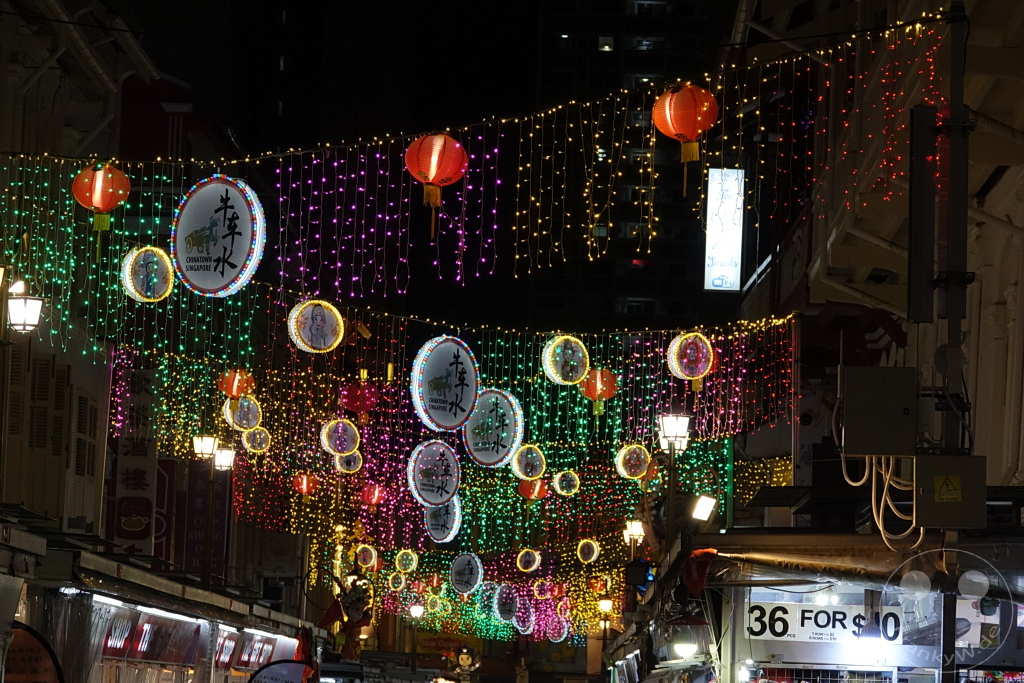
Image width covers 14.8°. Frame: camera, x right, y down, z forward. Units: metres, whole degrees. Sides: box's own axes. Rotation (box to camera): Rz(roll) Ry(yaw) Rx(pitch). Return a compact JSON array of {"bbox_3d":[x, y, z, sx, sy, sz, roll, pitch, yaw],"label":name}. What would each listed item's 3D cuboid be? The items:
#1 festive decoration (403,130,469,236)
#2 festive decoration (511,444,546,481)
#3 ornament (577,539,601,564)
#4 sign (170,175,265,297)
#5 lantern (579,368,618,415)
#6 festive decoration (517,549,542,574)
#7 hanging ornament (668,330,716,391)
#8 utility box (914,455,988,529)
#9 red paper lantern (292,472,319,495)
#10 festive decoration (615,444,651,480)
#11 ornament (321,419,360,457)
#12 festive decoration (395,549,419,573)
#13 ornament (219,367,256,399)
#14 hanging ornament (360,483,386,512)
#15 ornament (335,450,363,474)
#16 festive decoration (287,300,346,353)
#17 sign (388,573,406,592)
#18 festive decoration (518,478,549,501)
[{"bbox_3d":[-0.666,-1.368,34.900,0.556,0.940,0.556,0,-6,0],"label":"festive decoration"},{"bbox_3d":[0.203,1.487,48.600,0.430,0.430,0.120,5,-6,-30],"label":"festive decoration"},{"bbox_3d":[1.441,3.960,74.500,0.420,0.420,0.105,-4,-7,39],"label":"ornament"},{"bbox_3d":[-1.978,-0.710,26.600,0.820,0.820,0.110,-3,-7,41],"label":"sign"},{"bbox_3d":[1.094,0.626,50.000,0.500,0.600,0.500,0,-5,1],"label":"lantern"},{"bbox_3d":[0.451,5.821,105.000,0.600,0.600,0.170,-3,-6,31],"label":"festive decoration"},{"bbox_3d":[2.073,0.197,45.800,0.540,0.580,0.150,4,-7,-35],"label":"hanging ornament"},{"bbox_3d":[2.430,0.834,21.900,0.390,0.395,0.170,1,-5,3],"label":"utility box"},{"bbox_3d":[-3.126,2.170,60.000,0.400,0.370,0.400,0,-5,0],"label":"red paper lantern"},{"bbox_3d":[2.099,2.099,68.600,0.600,0.600,0.170,3,-6,-25],"label":"festive decoration"},{"bbox_3d":[-2.841,1.590,65.500,0.600,0.600,0.170,2,-6,-23],"label":"ornament"},{"bbox_3d":[-2.606,5.486,98.600,0.540,0.540,0.150,-4,-7,34],"label":"festive decoration"},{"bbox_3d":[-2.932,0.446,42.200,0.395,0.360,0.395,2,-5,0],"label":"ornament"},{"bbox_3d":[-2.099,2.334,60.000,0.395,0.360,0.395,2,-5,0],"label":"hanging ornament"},{"bbox_3d":[-2.721,1.997,65.800,0.430,0.430,0.120,4,-5,-20],"label":"ornament"},{"bbox_3d":[-2.236,-0.168,45.100,0.600,0.600,0.170,3,-6,-25],"label":"festive decoration"},{"bbox_3d":[-2.739,5.766,95.000,0.430,0.430,0.120,-3,-7,42],"label":"sign"},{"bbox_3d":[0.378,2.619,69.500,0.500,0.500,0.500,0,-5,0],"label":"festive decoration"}]

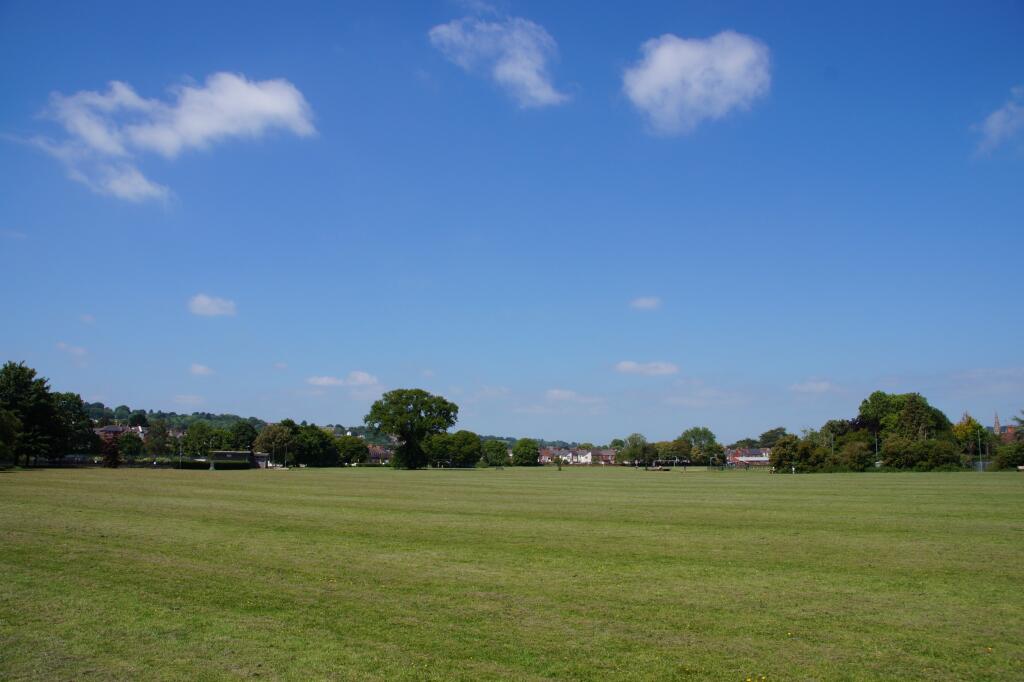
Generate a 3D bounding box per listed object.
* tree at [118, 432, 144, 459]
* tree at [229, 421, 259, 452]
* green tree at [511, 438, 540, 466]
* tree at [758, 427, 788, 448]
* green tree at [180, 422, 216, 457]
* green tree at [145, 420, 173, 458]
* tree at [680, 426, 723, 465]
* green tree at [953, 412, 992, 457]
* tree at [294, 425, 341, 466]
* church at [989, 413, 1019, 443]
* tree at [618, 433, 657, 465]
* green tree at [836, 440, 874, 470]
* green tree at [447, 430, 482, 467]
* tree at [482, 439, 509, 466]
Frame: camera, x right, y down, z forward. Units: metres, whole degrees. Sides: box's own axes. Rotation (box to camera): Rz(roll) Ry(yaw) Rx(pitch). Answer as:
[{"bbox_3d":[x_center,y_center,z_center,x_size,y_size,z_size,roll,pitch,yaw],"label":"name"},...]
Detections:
[{"bbox_3d":[-93.270,26.470,188.180,6.370,8.090,6.050,0,-9,0],"label":"tree"},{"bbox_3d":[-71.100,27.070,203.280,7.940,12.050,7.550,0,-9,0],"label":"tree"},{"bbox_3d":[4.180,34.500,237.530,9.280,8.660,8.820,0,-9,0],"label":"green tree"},{"bbox_3d":[109.000,42.310,320.000,12.250,13.310,11.640,-3,-10,18],"label":"tree"},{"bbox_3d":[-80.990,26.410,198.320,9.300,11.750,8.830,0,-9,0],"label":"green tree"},{"bbox_3d":[-115.120,32.560,250.000,8.940,13.320,8.490,4,-10,-24],"label":"green tree"},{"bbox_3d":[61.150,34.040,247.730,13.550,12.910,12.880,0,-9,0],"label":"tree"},{"bbox_3d":[110.730,23.500,185.000,8.970,12.500,8.530,-5,-11,30],"label":"green tree"},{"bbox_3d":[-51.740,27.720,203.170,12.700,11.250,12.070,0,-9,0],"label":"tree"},{"bbox_3d":[332.920,62.650,520.000,19.910,25.680,24.000,0,-9,0],"label":"church"},{"bbox_3d":[45.770,39.390,280.000,13.580,12.010,12.900,-1,-9,9],"label":"tree"},{"bbox_3d":[71.590,23.970,160.000,7.760,6.450,7.370,-4,-10,24],"label":"green tree"},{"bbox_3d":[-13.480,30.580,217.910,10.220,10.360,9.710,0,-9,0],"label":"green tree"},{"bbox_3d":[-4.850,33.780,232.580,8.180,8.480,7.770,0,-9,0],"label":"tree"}]

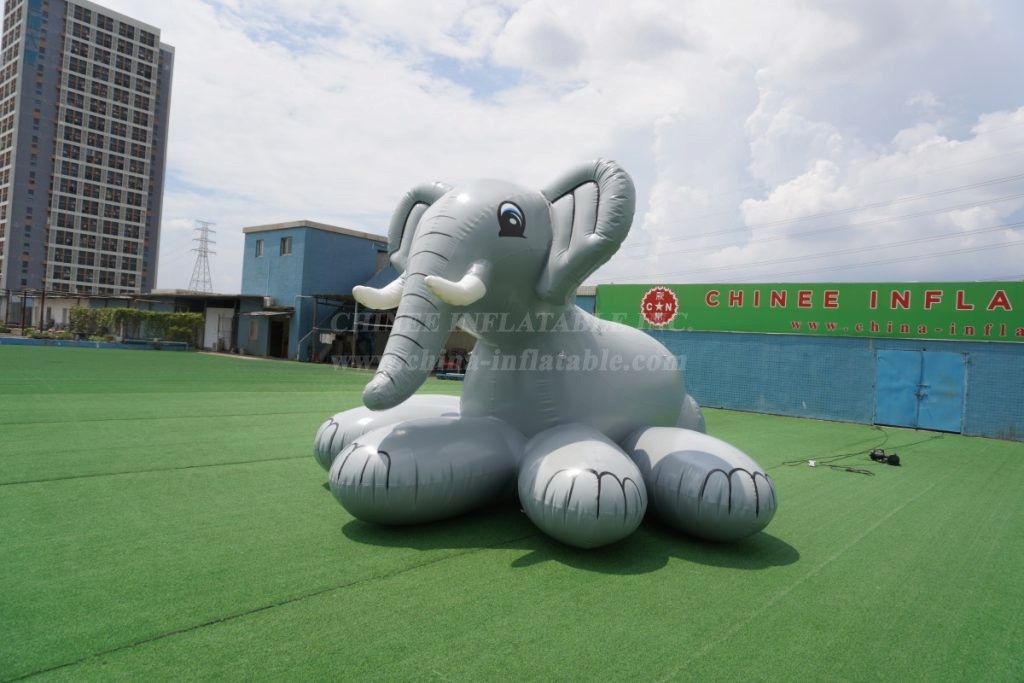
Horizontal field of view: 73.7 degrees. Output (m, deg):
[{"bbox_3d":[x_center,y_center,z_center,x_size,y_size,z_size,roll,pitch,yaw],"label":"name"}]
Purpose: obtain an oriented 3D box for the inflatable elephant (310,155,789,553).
[{"bbox_3d":[0.527,-0.086,7.301,4.600,3.450,5.100,3,-1,35],"label":"inflatable elephant"}]

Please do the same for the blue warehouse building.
[{"bbox_3d":[-11.930,-2.767,42.842,6.732,7.803,7.344,3,-1,40],"label":"blue warehouse building"}]

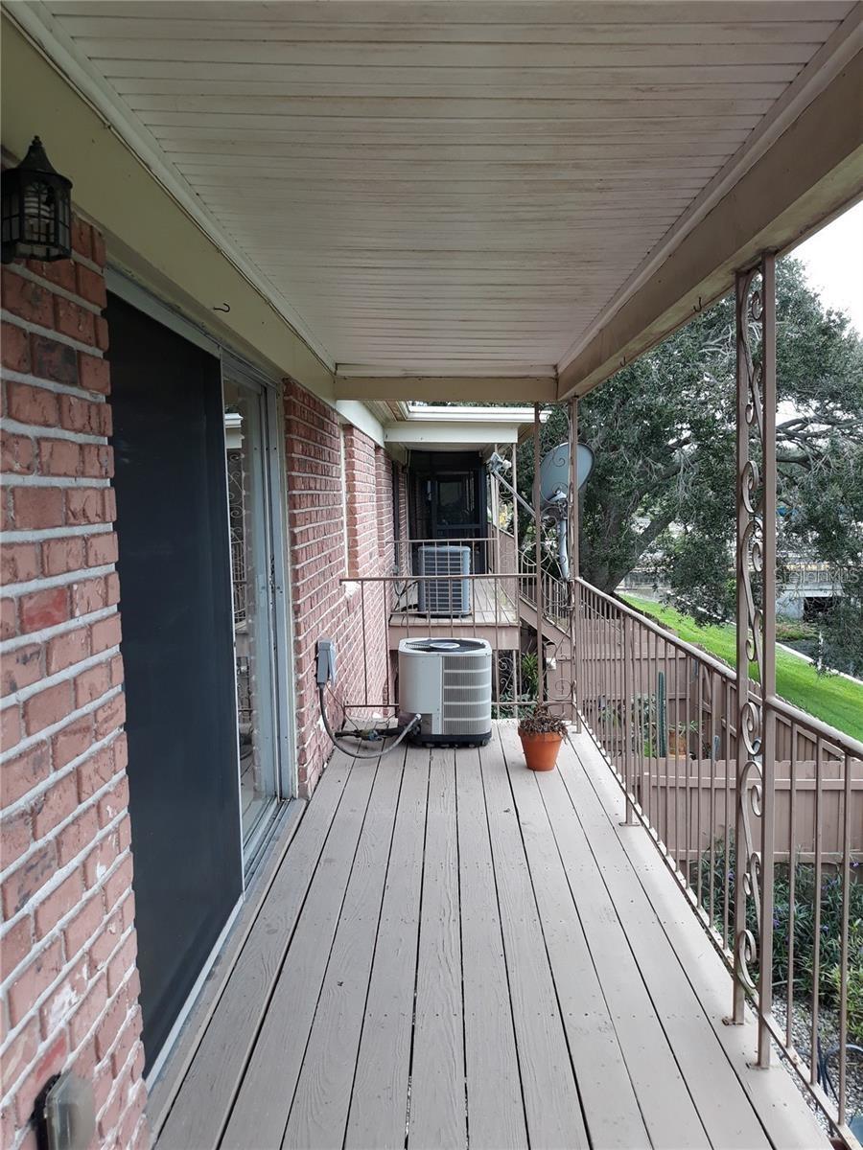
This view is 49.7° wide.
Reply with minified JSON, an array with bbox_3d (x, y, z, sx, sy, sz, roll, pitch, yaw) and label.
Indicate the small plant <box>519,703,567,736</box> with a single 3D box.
[{"bbox_3d":[0.626,0.801,5.236,0.263,0.146,0.247,0,5,1],"label":"small plant"}]

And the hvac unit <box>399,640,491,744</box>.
[{"bbox_3d":[0.090,0.741,5.983,0.596,0.572,0.596,0,5,1],"label":"hvac unit"}]

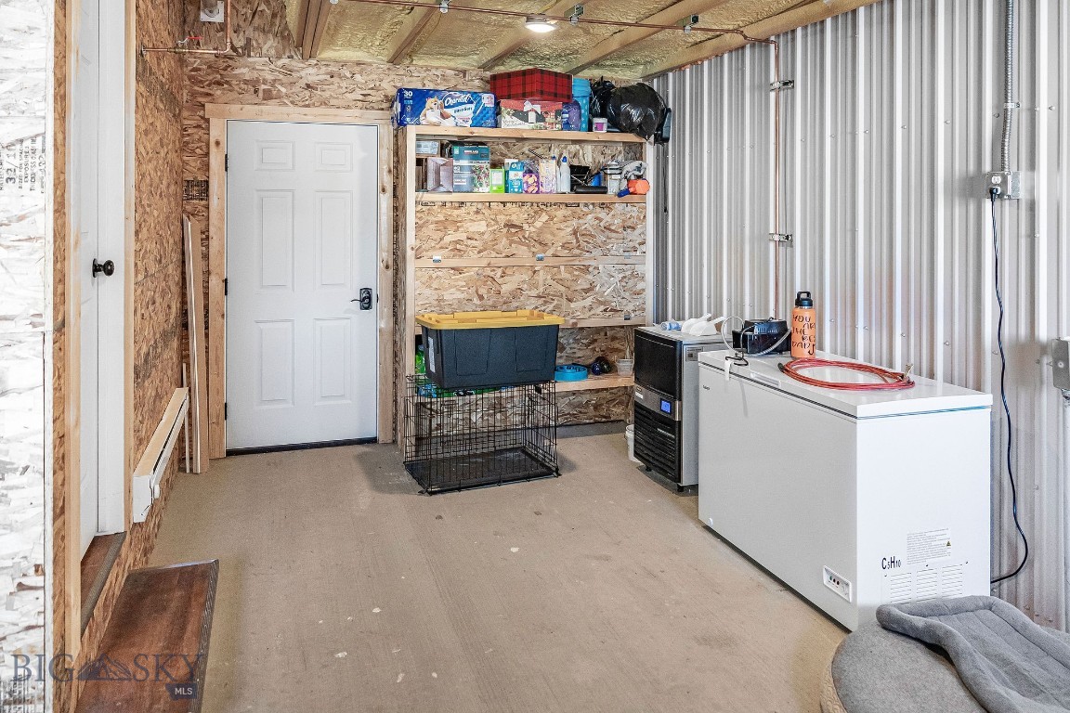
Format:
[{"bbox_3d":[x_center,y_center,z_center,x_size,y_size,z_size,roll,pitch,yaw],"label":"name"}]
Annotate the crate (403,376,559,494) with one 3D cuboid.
[{"bbox_3d":[-0.315,0.400,4.120,0.760,0.530,0.510,-3,8,-22],"label":"crate"}]

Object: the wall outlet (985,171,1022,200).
[{"bbox_3d":[1.770,-0.650,2.710,0.055,0.105,0.105,-3,8,-22],"label":"wall outlet"}]

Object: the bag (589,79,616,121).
[{"bbox_3d":[0.460,-1.670,4.640,0.230,0.290,0.260,-2,7,-18],"label":"bag"}]

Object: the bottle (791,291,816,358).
[{"bbox_3d":[1.180,-0.142,3.130,0.104,0.295,0.104,3,7,21],"label":"bottle"}]

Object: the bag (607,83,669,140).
[{"bbox_3d":[0.655,-1.570,4.560,0.380,0.350,0.350,-2,7,-18],"label":"bag"}]

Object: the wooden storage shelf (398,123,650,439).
[{"bbox_3d":[-0.050,-0.400,4.600,1.580,1.960,0.400,-2,7,-18],"label":"wooden storage shelf"}]

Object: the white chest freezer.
[{"bbox_3d":[1.200,0.470,2.970,0.570,0.820,0.970,-2,7,-19],"label":"white chest freezer"}]

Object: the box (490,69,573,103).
[{"bbox_3d":[-0.020,-1.690,4.540,0.360,0.190,0.310,5,9,38],"label":"box"}]

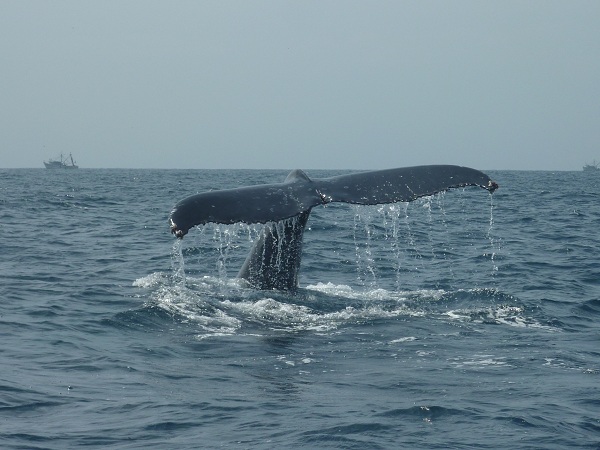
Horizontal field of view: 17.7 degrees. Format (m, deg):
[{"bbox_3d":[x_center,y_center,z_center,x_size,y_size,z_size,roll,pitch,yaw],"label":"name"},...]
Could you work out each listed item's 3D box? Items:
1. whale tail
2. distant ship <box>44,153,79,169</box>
[{"bbox_3d":[0.435,0.032,25.000,4.400,1.650,1.500,0,2,-14],"label":"whale tail"},{"bbox_3d":[-161.149,-43.581,1300.000,23.500,10.800,6.500,0,2,-3],"label":"distant ship"}]

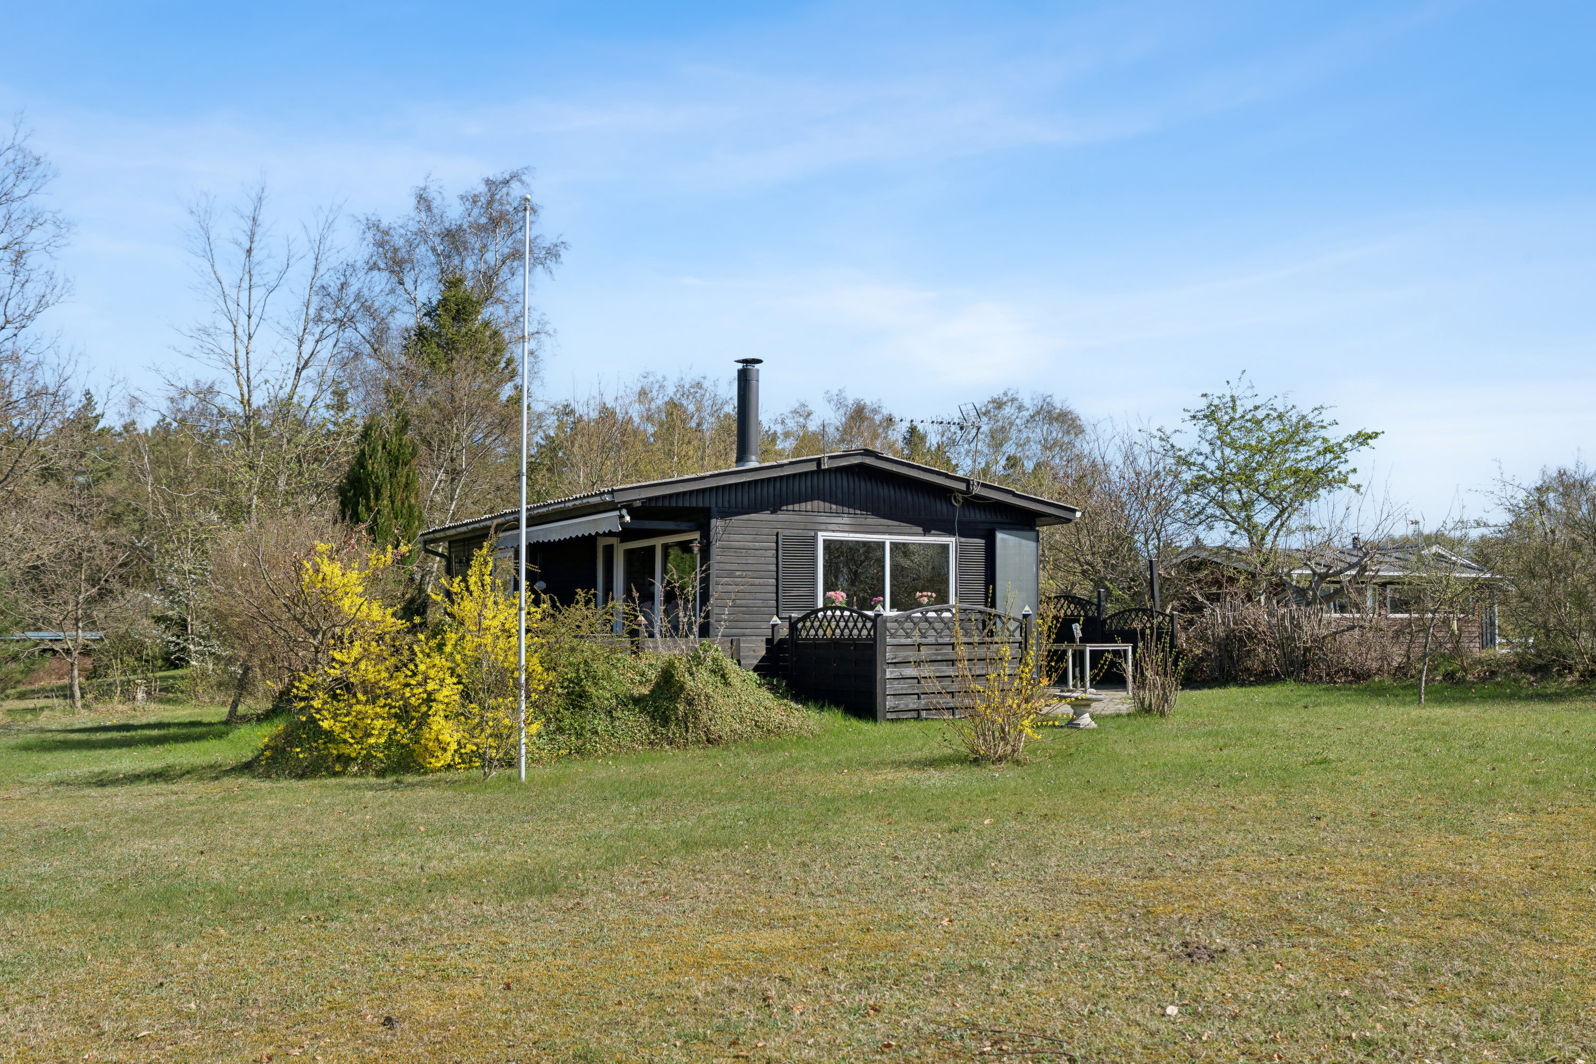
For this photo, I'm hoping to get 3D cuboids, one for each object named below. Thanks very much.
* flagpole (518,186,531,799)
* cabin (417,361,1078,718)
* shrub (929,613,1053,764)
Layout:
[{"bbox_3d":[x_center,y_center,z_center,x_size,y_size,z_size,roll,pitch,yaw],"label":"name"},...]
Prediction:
[{"bbox_3d":[-2.261,-0.388,12.865,0.060,4.892,0.060,0,-4,0],"label":"flagpole"},{"bbox_3d":[-1.351,0.099,24.397,6.894,4.432,9.652,2,-4,-27],"label":"cabin"},{"bbox_3d":[1.654,1.317,13.343,1.069,1.239,1.069,0,-4,0],"label":"shrub"}]

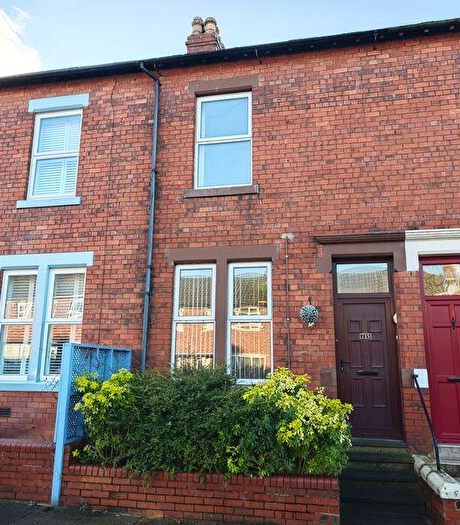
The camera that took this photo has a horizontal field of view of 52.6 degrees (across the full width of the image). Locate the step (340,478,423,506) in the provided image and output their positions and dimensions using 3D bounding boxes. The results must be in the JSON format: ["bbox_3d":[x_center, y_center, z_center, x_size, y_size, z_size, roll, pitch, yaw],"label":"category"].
[{"bbox_3d":[1.885,2.885,5.837,0.975,0.190,0.400,-2,-13,11],"label":"step"}]

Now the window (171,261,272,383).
[{"bbox_3d":[-0.118,0.975,7.631,1.652,1.943,0.120,-2,-13,11],"label":"window"}]

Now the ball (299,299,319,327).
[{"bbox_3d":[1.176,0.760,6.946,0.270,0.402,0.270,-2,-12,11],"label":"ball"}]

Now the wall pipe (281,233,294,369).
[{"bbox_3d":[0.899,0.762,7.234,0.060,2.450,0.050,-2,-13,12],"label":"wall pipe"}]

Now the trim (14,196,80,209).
[{"bbox_3d":[-3.339,-1.088,8.655,1.276,0.146,0.165,-2,-13,11],"label":"trim"}]

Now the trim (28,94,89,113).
[{"bbox_3d":[-3.323,-3.078,9.066,1.303,0.277,0.130,-2,-13,12],"label":"trim"}]

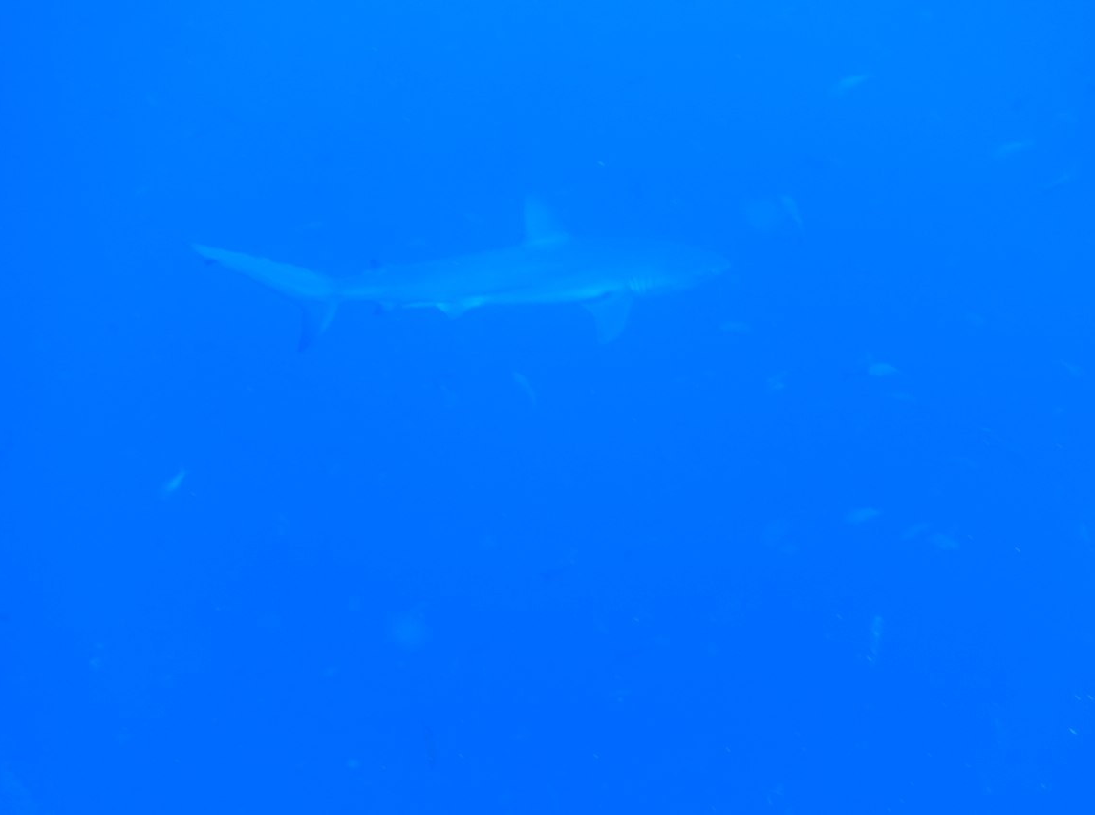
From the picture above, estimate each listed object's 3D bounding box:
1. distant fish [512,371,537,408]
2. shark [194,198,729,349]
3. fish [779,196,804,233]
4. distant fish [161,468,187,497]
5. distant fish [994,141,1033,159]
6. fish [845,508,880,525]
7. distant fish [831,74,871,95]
[{"bbox_3d":[-0.107,-0.083,6.500,0.048,0.202,0.030,-39,-6,17],"label":"distant fish"},{"bbox_3d":[-0.312,-0.491,5.200,1.950,0.530,0.620,-1,6,-7],"label":"shark"},{"bbox_3d":[1.112,-0.879,6.500,0.057,0.206,0.031,-35,-10,24],"label":"fish"},{"bbox_3d":[-1.622,0.328,6.200,0.054,0.184,0.029,44,15,8],"label":"distant fish"},{"bbox_3d":[2.122,-1.175,6.500,0.197,0.052,0.030,-18,4,6],"label":"distant fish"},{"bbox_3d":[1.439,0.492,6.500,0.175,0.061,0.030,-12,5,6],"label":"fish"},{"bbox_3d":[1.340,-1.431,6.300,0.209,0.055,0.031,-23,4,6],"label":"distant fish"}]

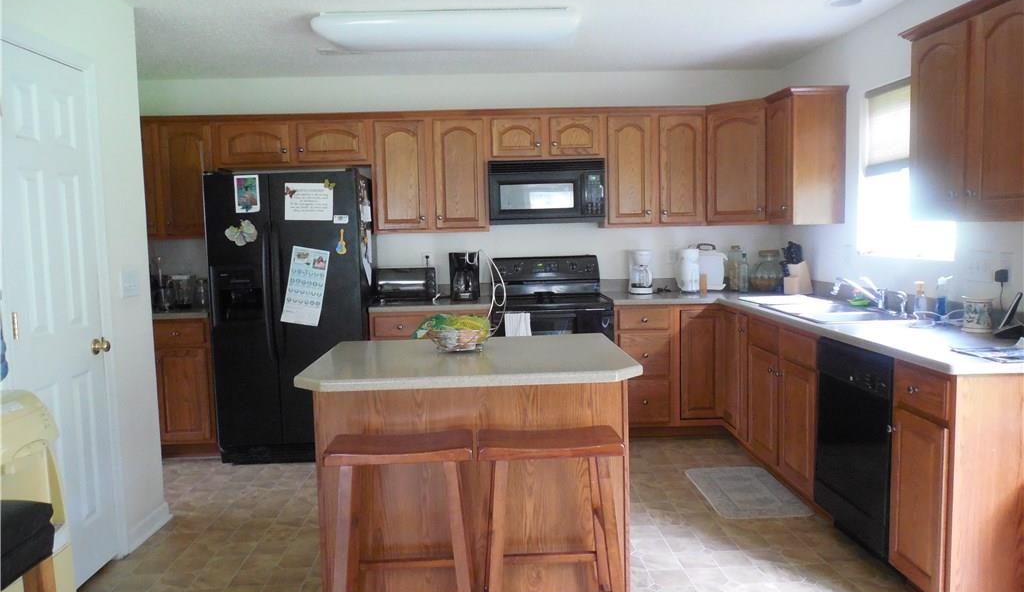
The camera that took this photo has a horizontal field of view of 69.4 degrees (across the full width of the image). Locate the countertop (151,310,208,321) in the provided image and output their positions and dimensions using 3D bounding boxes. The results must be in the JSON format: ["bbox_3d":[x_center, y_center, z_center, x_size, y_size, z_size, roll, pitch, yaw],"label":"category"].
[{"bbox_3d":[-2.066,0.097,4.772,0.425,0.042,0.635,-2,5,-2],"label":"countertop"}]

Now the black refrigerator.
[{"bbox_3d":[-1.340,0.108,4.717,0.880,1.755,0.740,-2,5,-2],"label":"black refrigerator"}]

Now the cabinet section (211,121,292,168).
[{"bbox_3d":[-1.713,-1.003,4.997,0.505,0.290,0.325,-1,5,-1],"label":"cabinet section"}]

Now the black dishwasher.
[{"bbox_3d":[1.692,0.624,3.082,0.598,0.830,0.606,-2,5,-2],"label":"black dishwasher"}]

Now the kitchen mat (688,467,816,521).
[{"bbox_3d":[1.209,1.016,3.843,0.421,0.013,0.727,-2,5,-2],"label":"kitchen mat"}]

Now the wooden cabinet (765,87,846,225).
[{"bbox_3d":[1.749,-0.818,4.417,0.335,0.772,0.379,-2,5,-2],"label":"wooden cabinet"}]

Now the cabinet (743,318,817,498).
[{"bbox_3d":[1.650,0.518,3.843,0.613,0.800,0.930,-2,5,-2],"label":"cabinet"}]

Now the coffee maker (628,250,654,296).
[{"bbox_3d":[0.878,-0.164,5.021,0.165,0.294,0.220,-1,6,4],"label":"coffee maker"}]

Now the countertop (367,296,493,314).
[{"bbox_3d":[-0.516,0.068,4.883,0.760,0.040,0.638,-2,5,-2],"label":"countertop"}]

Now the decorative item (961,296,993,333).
[{"bbox_3d":[1.914,0.080,3.069,0.125,0.134,0.125,-2,5,-2],"label":"decorative item"}]

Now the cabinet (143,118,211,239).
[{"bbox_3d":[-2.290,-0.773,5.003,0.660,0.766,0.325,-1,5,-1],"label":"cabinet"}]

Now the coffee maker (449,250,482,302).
[{"bbox_3d":[-0.316,-0.129,4.930,0.189,0.334,0.240,-2,5,-2],"label":"coffee maker"}]

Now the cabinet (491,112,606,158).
[{"bbox_3d":[0.220,-1.068,5.035,0.761,0.300,0.325,-1,5,-1],"label":"cabinet"}]

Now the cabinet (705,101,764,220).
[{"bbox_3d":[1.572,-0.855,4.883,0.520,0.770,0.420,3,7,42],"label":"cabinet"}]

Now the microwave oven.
[{"bbox_3d":[0.229,-0.697,5.033,0.761,0.424,0.390,-1,5,-1],"label":"microwave oven"}]

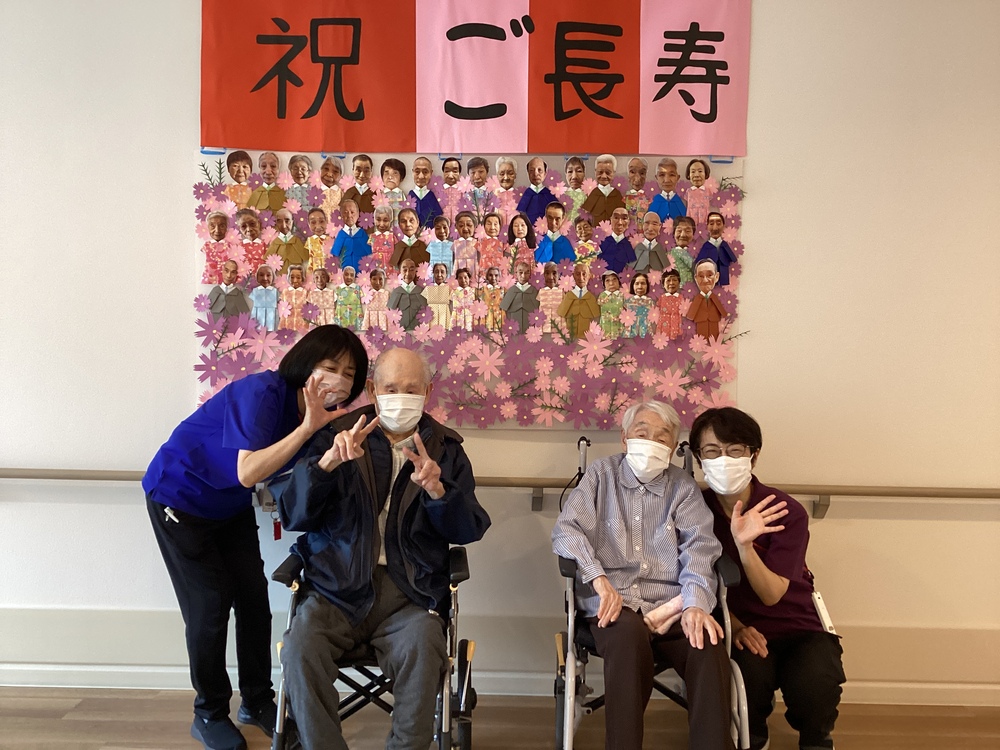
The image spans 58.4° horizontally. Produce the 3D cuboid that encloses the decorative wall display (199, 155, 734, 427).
[{"bbox_3d":[-0.101,-0.278,2.966,1.845,0.925,0.050,1,3,0],"label":"decorative wall display"}]

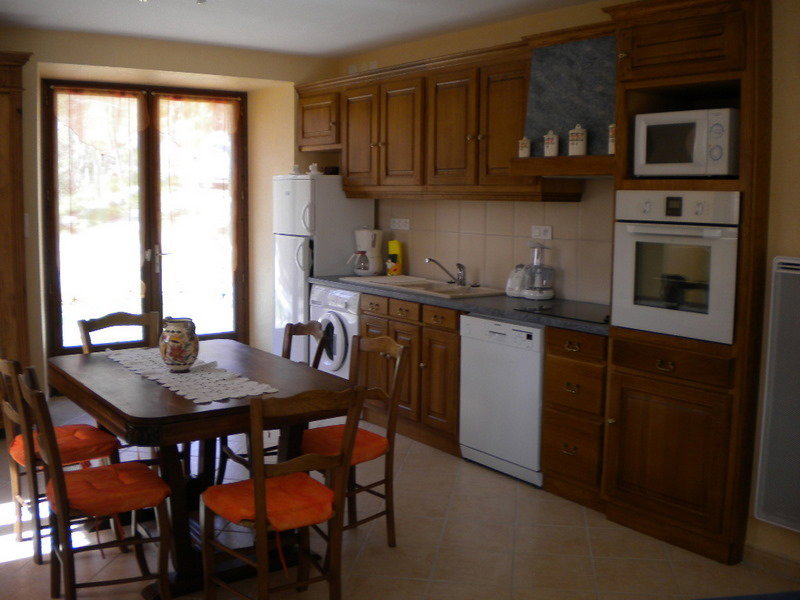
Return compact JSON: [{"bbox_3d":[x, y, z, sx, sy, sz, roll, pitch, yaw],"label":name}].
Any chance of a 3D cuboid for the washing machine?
[{"bbox_3d":[-0.220,0.316,5.599,0.555,0.835,0.588,-7,10,-37],"label":"washing machine"}]

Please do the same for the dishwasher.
[{"bbox_3d":[0.741,0.487,4.405,0.565,0.819,0.596,-7,10,-37],"label":"dishwasher"}]

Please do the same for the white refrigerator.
[{"bbox_3d":[-0.562,-0.101,5.966,0.570,1.590,0.540,-5,9,-37],"label":"white refrigerator"}]

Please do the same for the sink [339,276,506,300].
[{"bbox_3d":[0.149,-0.015,5.043,0.481,0.154,1.146,-7,10,-37],"label":"sink"}]

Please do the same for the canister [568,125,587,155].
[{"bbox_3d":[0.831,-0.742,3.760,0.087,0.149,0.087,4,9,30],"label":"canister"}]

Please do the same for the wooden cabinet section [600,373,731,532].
[{"bbox_3d":[1.329,0.615,3.628,0.560,0.595,0.595,-6,9,-37],"label":"wooden cabinet section"}]

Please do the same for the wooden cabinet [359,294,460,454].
[{"bbox_3d":[0.254,0.393,5.002,0.551,0.843,0.939,-7,10,-37],"label":"wooden cabinet"}]

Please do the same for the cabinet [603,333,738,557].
[{"bbox_3d":[1.343,0.569,3.535,0.570,0.885,0.700,-5,9,-37],"label":"cabinet"}]

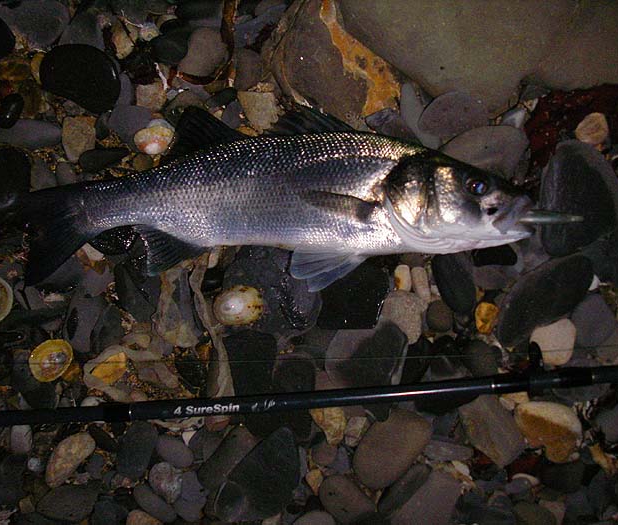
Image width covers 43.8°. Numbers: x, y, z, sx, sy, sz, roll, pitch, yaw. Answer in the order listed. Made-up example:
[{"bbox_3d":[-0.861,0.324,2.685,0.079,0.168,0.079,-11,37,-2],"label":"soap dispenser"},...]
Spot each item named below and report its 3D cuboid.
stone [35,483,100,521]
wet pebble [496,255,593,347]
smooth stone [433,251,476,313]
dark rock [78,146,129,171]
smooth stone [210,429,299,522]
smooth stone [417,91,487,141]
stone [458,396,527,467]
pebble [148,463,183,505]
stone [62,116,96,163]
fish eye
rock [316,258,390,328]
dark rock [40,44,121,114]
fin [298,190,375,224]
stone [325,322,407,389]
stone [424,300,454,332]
[{"bbox_3d":[-0.210,0.206,0.664,0.049,0.015,0.031,12,81,2],"label":"stone"},{"bbox_3d":[0.214,0.029,0.705,0.121,0.019,0.048,-38,82,-6],"label":"wet pebble"},{"bbox_3d":[0.136,0.016,0.698,0.032,0.016,0.069,-18,81,-3],"label":"smooth stone"},{"bbox_3d":[-0.194,-0.098,0.731,0.046,0.017,0.023,-8,75,-2],"label":"dark rock"},{"bbox_3d":[-0.037,0.193,0.665,0.054,0.022,0.096,40,83,6],"label":"smooth stone"},{"bbox_3d":[0.139,-0.141,0.743,0.069,0.024,0.052,-8,75,-2],"label":"smooth stone"},{"bbox_3d":[0.162,0.143,0.678,0.060,0.023,0.046,44,83,6],"label":"stone"},{"bbox_3d":[-0.124,0.190,0.664,0.022,0.013,0.036,-36,83,-5],"label":"pebble"},{"bbox_3d":[-0.221,-0.118,0.736,0.031,0.021,0.045,0,74,0],"label":"stone"},{"bbox_3d":[0.148,-0.067,0.677,0.020,0.010,0.019,8,75,2],"label":"fish eye"},{"bbox_3d":[0.042,0.029,0.701,0.059,0.027,0.070,8,81,1],"label":"rock"},{"bbox_3d":[-0.217,-0.181,0.742,0.089,0.025,0.061,25,81,4],"label":"dark rock"},{"bbox_3d":[0.024,-0.047,0.640,0.065,0.010,0.019,10,81,2],"label":"fin"},{"bbox_3d":[0.051,0.083,0.680,0.074,0.026,0.062,-8,74,-2],"label":"stone"},{"bbox_3d":[0.118,0.049,0.692,0.025,0.016,0.028,4,81,1],"label":"stone"}]

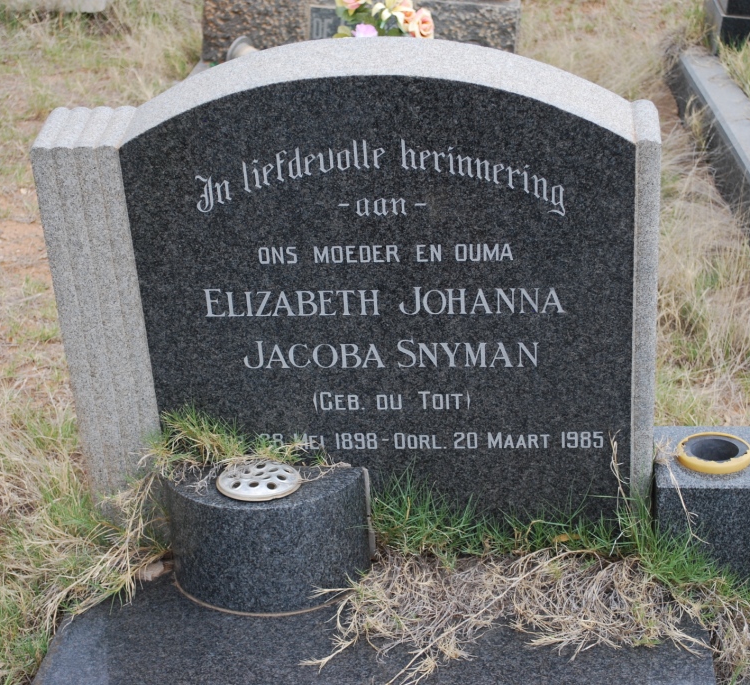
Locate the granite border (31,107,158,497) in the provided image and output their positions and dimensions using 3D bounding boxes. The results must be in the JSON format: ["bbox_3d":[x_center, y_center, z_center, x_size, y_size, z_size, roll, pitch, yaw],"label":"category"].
[{"bbox_3d":[-0.337,-0.019,2.237,0.107,0.575,0.105,0,31,7],"label":"granite border"}]

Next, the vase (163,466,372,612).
[{"bbox_3d":[-0.143,0.254,2.175,0.263,0.173,0.095,0,31,7],"label":"vase"}]

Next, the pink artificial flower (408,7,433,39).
[{"bbox_3d":[0.096,-0.672,3.600,0.058,0.068,0.055,-11,32,-13],"label":"pink artificial flower"}]

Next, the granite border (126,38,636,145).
[{"bbox_3d":[0.000,-0.297,2.025,0.613,0.095,0.105,0,31,7],"label":"granite border"}]

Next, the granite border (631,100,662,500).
[{"bbox_3d":[0.339,-0.015,2.151,0.029,0.572,0.105,0,31,7],"label":"granite border"}]

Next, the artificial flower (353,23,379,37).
[{"bbox_3d":[-0.018,-0.653,3.600,0.057,0.048,0.055,-3,31,0],"label":"artificial flower"}]

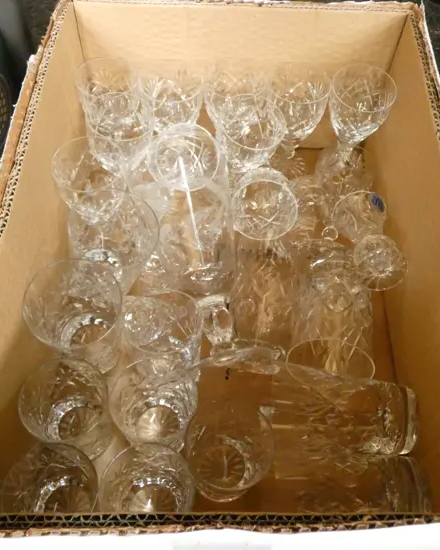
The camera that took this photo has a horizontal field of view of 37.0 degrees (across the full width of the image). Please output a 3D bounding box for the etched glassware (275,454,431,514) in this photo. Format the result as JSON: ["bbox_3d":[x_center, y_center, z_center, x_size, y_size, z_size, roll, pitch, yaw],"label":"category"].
[{"bbox_3d":[0.117,0.198,0.599,0.138,0.073,0.073,4,54,-2],"label":"etched glassware"}]

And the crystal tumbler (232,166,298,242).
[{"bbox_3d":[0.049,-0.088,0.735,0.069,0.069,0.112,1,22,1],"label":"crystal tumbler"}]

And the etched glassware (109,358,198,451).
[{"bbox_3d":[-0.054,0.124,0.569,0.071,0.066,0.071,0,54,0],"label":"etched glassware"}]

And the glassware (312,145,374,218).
[{"bbox_3d":[0.131,-0.098,0.700,0.065,0.088,0.065,0,57,-1],"label":"glassware"}]

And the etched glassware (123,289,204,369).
[{"bbox_3d":[-0.049,0.060,0.598,0.070,0.080,0.070,0,57,-1],"label":"etched glassware"}]

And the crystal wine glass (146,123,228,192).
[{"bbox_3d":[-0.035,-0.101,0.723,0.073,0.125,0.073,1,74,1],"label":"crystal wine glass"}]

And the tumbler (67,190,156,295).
[{"bbox_3d":[-0.101,-0.029,0.655,0.088,0.084,0.088,0,57,-1],"label":"tumbler"}]

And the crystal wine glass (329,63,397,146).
[{"bbox_3d":[0.145,-0.152,0.714,0.067,0.130,0.067,0,57,-1],"label":"crystal wine glass"}]

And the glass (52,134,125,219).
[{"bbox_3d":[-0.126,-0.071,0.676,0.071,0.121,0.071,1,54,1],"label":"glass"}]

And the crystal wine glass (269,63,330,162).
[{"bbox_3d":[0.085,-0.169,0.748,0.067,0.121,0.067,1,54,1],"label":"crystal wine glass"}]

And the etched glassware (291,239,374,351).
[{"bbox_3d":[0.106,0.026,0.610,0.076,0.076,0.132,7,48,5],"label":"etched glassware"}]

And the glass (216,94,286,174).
[{"bbox_3d":[0.029,-0.128,0.778,0.075,0.151,0.075,4,60,-3],"label":"glass"}]

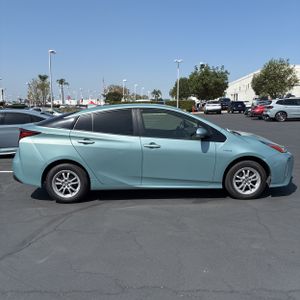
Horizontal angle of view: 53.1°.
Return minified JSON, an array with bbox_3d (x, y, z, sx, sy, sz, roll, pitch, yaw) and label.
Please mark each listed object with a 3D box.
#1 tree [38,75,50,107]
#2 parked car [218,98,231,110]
[{"bbox_3d":[-31.546,-17.564,90.353,3.132,9.613,3.132,0,9,0],"label":"tree"},{"bbox_3d":[12.740,-7.806,50.954,1.980,1.920,5.200,2,9,12],"label":"parked car"}]

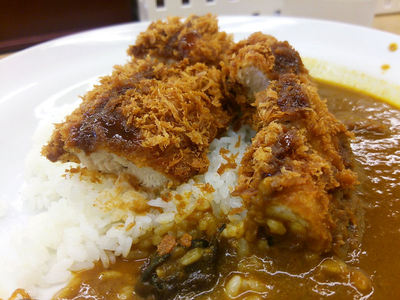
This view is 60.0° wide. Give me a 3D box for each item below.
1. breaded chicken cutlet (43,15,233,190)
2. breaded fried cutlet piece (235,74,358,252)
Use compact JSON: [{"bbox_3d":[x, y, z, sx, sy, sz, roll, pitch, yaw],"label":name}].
[{"bbox_3d":[-0.029,-0.044,0.210,0.083,0.050,0.129,6,33,11],"label":"breaded chicken cutlet"},{"bbox_3d":[0.046,-0.004,0.171,0.046,0.044,0.090,-1,32,0],"label":"breaded fried cutlet piece"}]

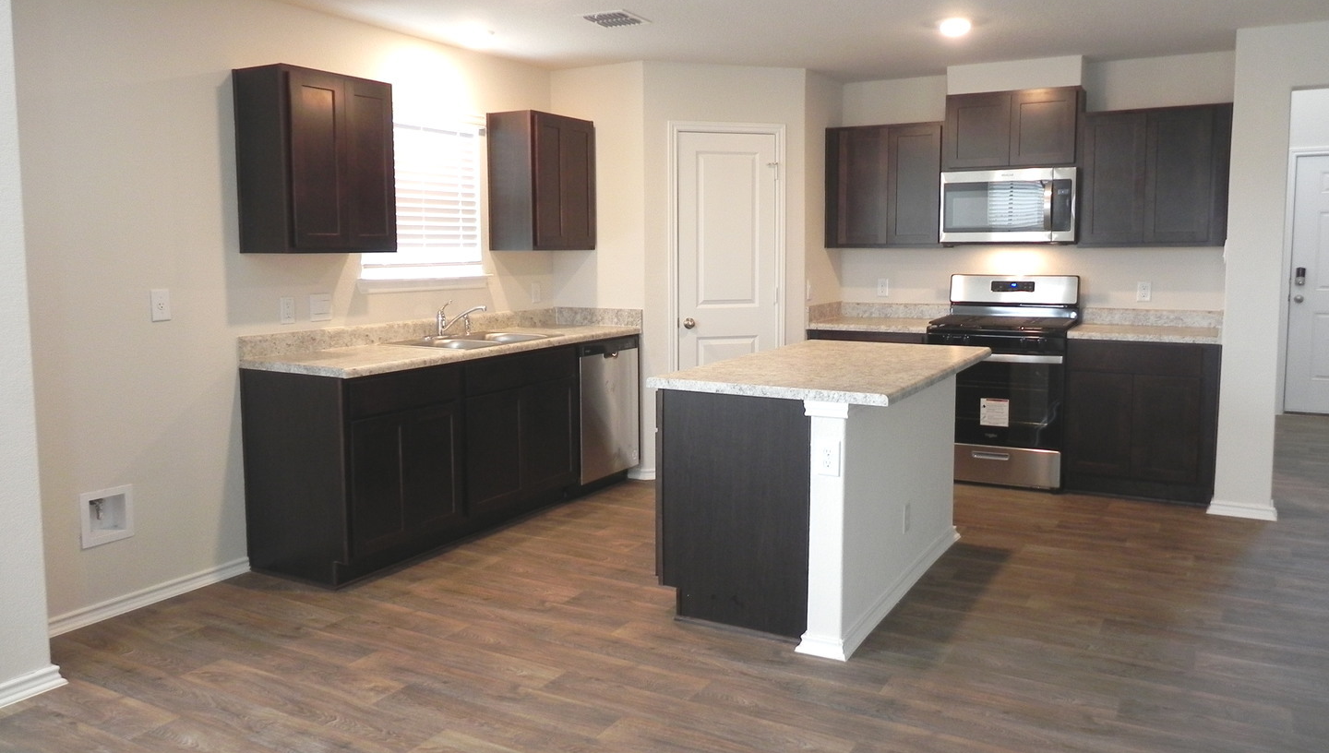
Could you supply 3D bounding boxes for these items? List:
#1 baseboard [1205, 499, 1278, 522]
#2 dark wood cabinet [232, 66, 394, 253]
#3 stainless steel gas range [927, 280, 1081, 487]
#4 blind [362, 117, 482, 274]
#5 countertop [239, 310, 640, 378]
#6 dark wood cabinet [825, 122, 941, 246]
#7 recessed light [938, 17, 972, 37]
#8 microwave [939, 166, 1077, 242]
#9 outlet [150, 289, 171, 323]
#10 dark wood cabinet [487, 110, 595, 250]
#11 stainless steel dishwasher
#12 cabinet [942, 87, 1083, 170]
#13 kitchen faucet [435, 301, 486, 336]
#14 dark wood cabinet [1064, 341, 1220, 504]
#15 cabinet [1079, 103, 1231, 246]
[{"bbox_3d":[2.950,0.679,5.100,0.312,0.080,0.025,4,8,29],"label":"baseboard"},{"bbox_3d":[-1.490,-0.913,4.317,0.320,0.746,0.612,4,8,29],"label":"dark wood cabinet"},{"bbox_3d":[2.015,0.010,5.953,0.765,1.203,0.700,4,8,29],"label":"stainless steel gas range"},{"bbox_3d":[-1.260,-0.949,5.199,0.050,0.820,0.925,4,8,29],"label":"blind"},{"bbox_3d":[-0.958,-0.204,5.021,0.638,0.138,2.270,4,8,29],"label":"countertop"},{"bbox_3d":[1.409,-1.176,6.264,0.723,0.746,0.339,4,8,29],"label":"dark wood cabinet"},{"bbox_3d":[1.402,-1.683,4.817,0.175,0.040,0.175,4,8,29],"label":"recessed light"},{"bbox_3d":[2.047,-0.997,5.887,0.755,0.423,0.399,4,8,29],"label":"microwave"},{"bbox_3d":[-1.956,-0.274,3.881,0.010,0.120,0.074,4,8,29],"label":"outlet"},{"bbox_3d":[-0.686,-1.097,5.722,0.320,0.746,0.610,4,8,29],"label":"dark wood cabinet"},{"bbox_3d":[-0.548,0.187,5.768,0.605,0.820,0.615,4,8,29],"label":"stainless steel dishwasher"},{"bbox_3d":[2.053,-1.433,5.870,0.754,0.444,0.324,4,8,29],"label":"cabinet"},{"bbox_3d":[-1.061,-0.299,5.183,0.270,0.190,0.075,1,7,11],"label":"kitchen faucet"},{"bbox_3d":[2.704,0.210,5.655,0.750,0.874,0.610,4,8,29],"label":"dark wood cabinet"},{"bbox_3d":[2.755,-1.107,5.621,0.740,0.752,0.320,4,8,29],"label":"cabinet"}]

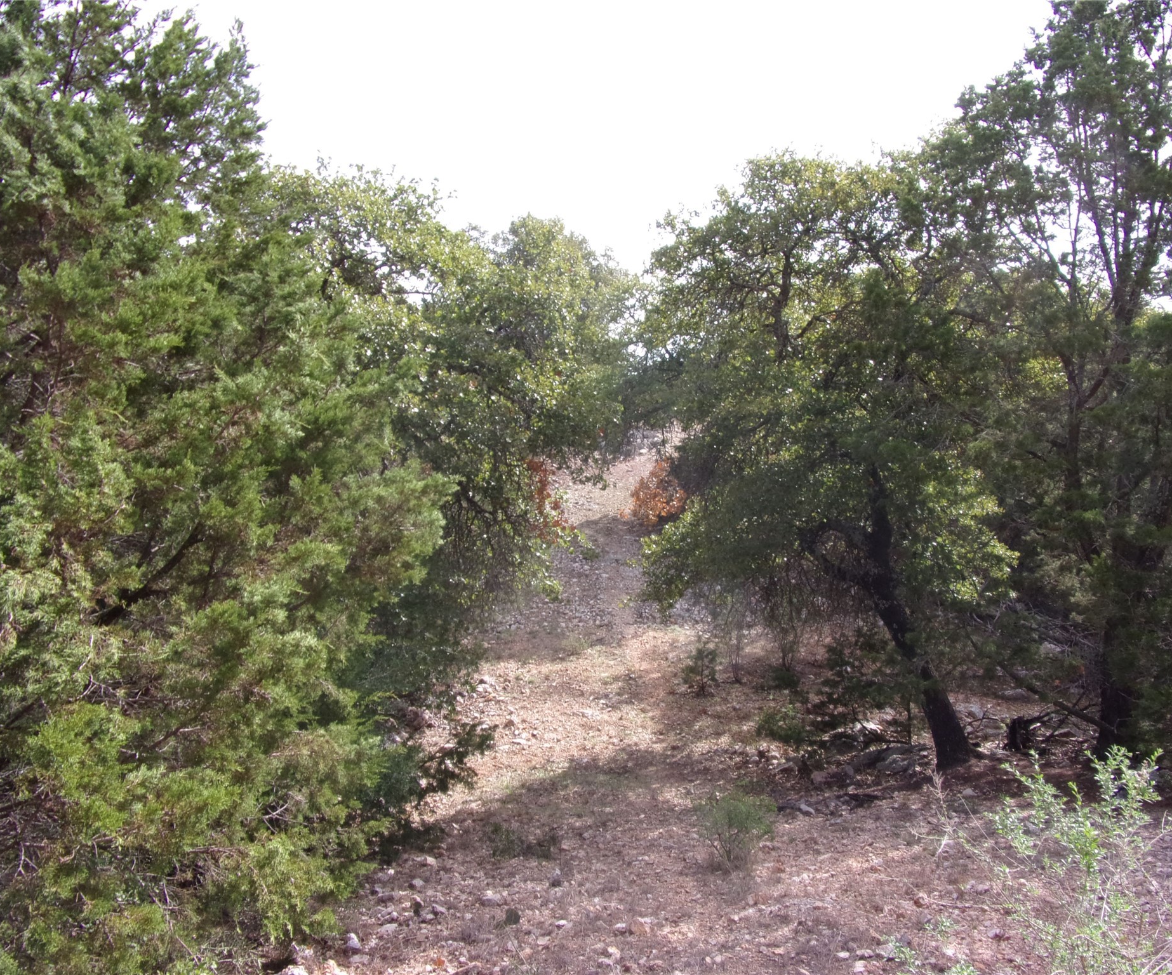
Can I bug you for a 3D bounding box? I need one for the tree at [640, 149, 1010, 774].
[{"bbox_3d":[2.120,-0.210,8.000,3.400,5.400,3.300,0,2,0],"label":"tree"}]

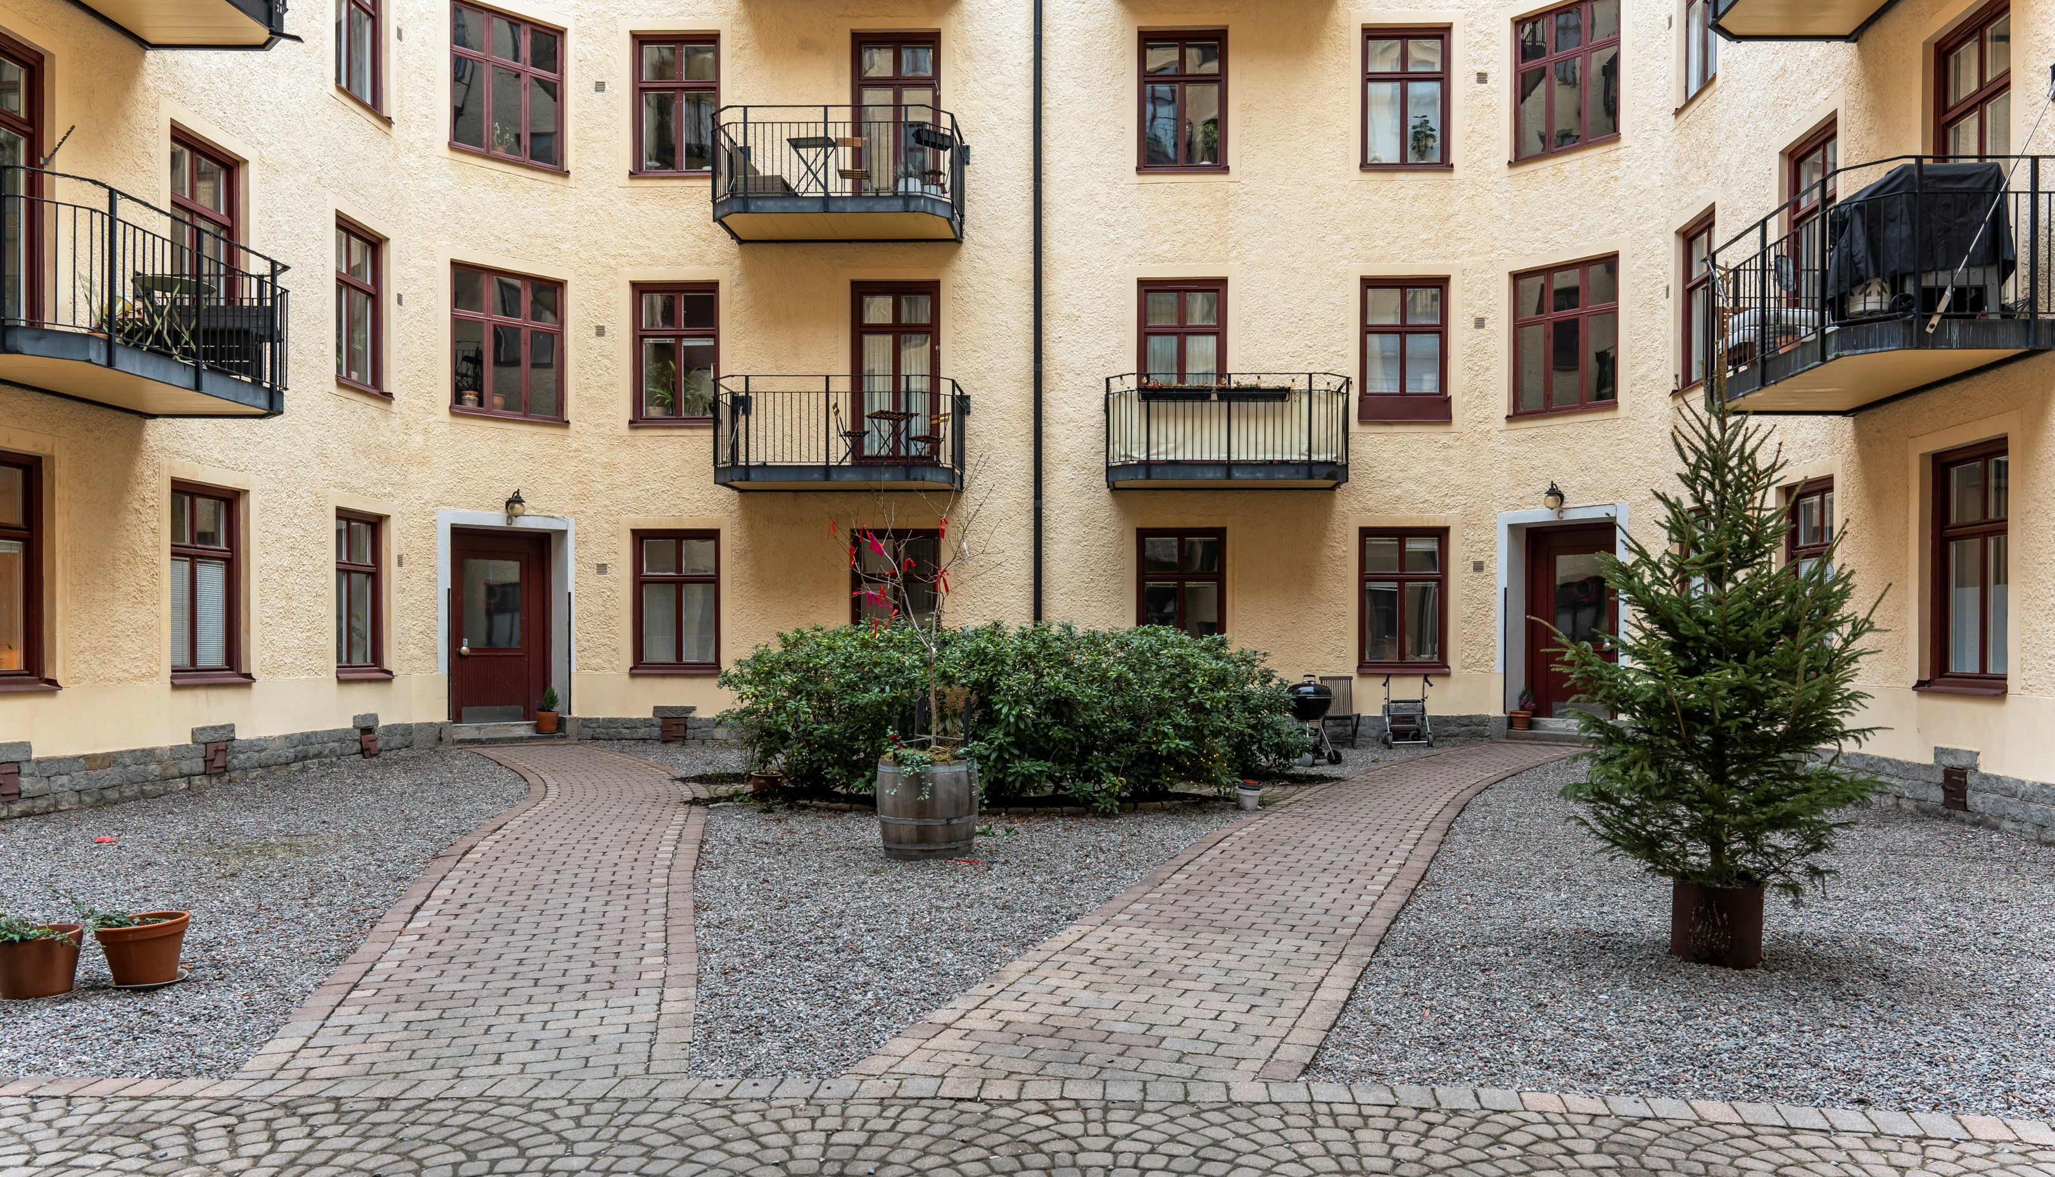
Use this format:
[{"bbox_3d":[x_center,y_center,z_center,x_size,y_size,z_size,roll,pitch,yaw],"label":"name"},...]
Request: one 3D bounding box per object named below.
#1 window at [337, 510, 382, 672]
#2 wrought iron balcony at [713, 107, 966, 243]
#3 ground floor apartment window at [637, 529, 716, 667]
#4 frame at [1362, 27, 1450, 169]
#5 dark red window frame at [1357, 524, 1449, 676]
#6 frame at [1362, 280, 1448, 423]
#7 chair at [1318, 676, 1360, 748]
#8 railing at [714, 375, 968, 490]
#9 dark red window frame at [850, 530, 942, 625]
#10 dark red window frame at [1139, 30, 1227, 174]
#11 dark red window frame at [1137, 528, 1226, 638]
[{"bbox_3d":[-7.650,0.100,15.620,0.170,1.880,1.100,0,-1,5],"label":"window"},{"bbox_3d":[-2.200,-4.880,16.230,2.770,1.230,1.200,0,-1,3],"label":"wrought iron balcony"},{"bbox_3d":[-4.649,0.181,18.144,1.149,1.914,0.170,0,-1,1],"label":"ground floor apartment window"},{"bbox_3d":[4.660,-6.030,16.840,1.080,1.740,0.130,0,-1,3],"label":"frame"},{"bbox_3d":[4.620,0.130,16.830,1.060,1.710,0.130,0,-1,3],"label":"dark red window frame"},{"bbox_3d":[4.974,-3.146,18.011,1.140,1.879,0.170,0,-1,1],"label":"frame"},{"bbox_3d":[3.946,1.572,17.300,0.480,0.910,0.520,0,-1,0],"label":"chair"},{"bbox_3d":[-2.350,-1.940,17.400,3.050,1.330,1.250,0,-1,2],"label":"railing"},{"bbox_3d":[-1.741,0.170,18.104,1.168,1.910,0.170,0,-1,1],"label":"dark red window frame"},{"bbox_3d":[2.053,-6.417,18.052,1.164,1.894,0.170,0,-1,1],"label":"dark red window frame"},{"bbox_3d":[2.037,0.159,18.052,1.154,1.904,0.170,0,-1,1],"label":"dark red window frame"}]

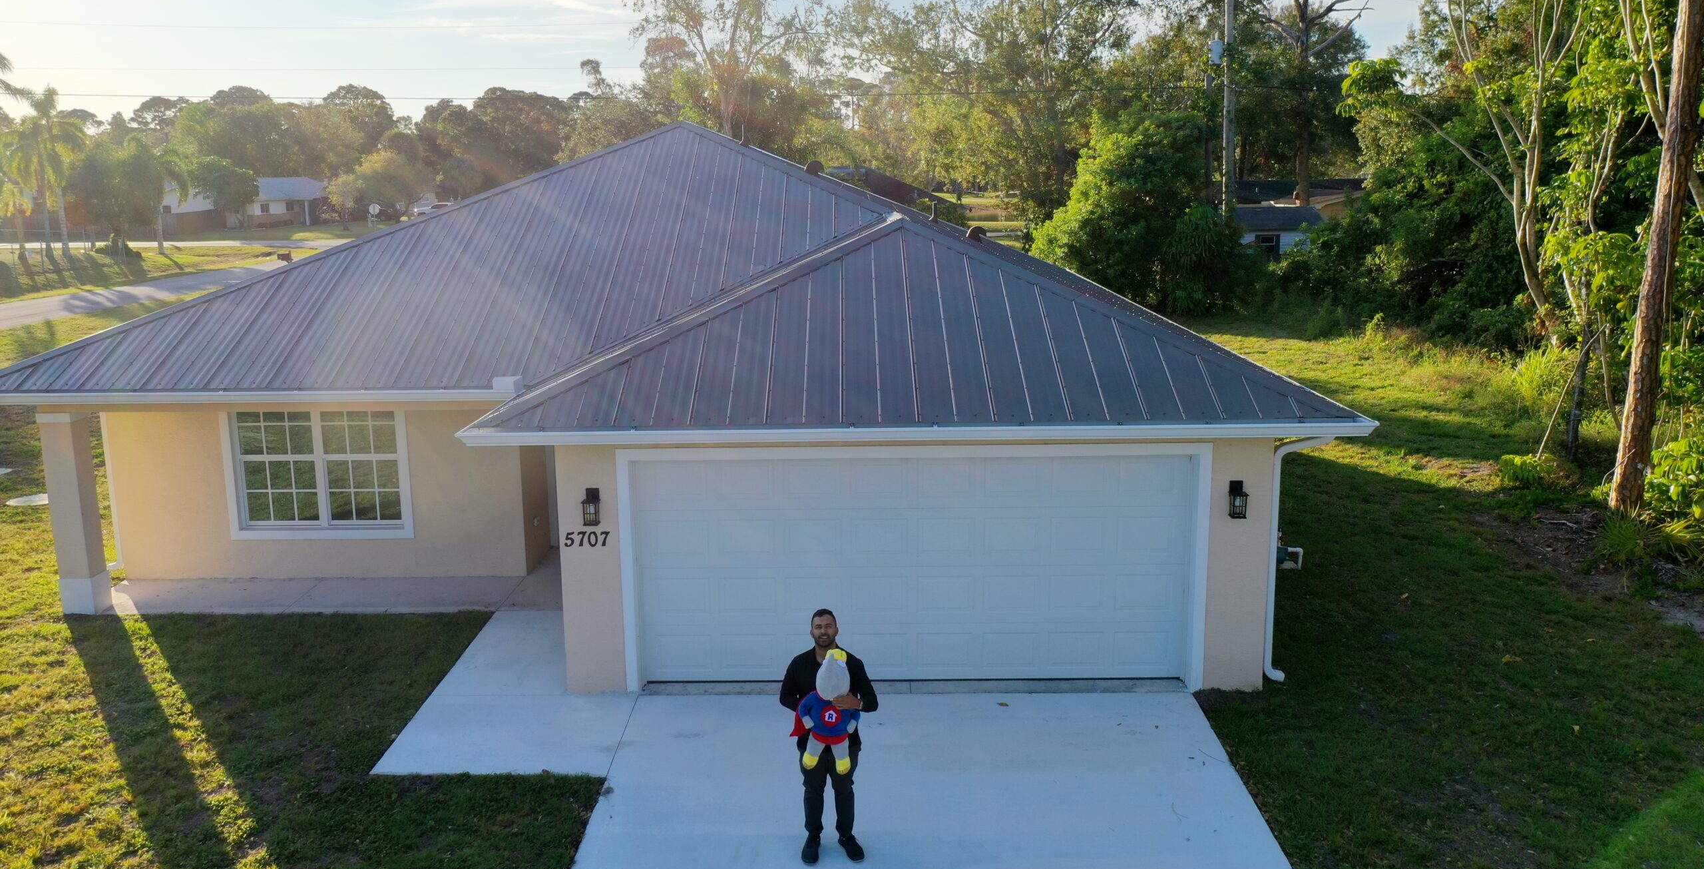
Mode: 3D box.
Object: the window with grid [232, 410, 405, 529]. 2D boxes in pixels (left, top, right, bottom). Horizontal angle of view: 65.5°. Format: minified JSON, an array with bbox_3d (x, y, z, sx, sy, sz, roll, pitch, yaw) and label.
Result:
[{"bbox_3d":[-6.053,0.286,15.091,1.920,1.580,0.110,-1,11,1],"label":"window with grid"}]

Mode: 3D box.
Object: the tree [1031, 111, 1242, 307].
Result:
[{"bbox_3d":[9.565,-7.495,44.578,6.800,6.720,5.500,-1,11,1],"label":"tree"}]

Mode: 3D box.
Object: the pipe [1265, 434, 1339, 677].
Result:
[{"bbox_3d":[3.895,1.100,11.591,0.530,2.220,0.110,-1,11,1],"label":"pipe"}]

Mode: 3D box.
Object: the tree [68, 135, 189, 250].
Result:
[{"bbox_3d":[-46.507,-15.536,86.006,7.486,7.671,7.092,-1,11,1],"label":"tree"}]

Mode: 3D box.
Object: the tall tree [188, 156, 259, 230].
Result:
[{"bbox_3d":[-61.678,-23.600,130.151,6.900,7.100,6.300,-1,11,1],"label":"tall tree"}]

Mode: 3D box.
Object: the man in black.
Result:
[{"bbox_3d":[-0.158,2.009,8.754,0.650,1.750,0.450,-1,11,1],"label":"man in black"}]

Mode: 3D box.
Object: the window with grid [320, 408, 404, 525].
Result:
[{"bbox_3d":[-5.442,0.301,14.548,0.950,1.530,0.120,-1,11,1],"label":"window with grid"}]

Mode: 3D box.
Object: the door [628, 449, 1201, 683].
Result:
[{"bbox_3d":[0.534,1.182,11.538,5.080,2.205,0.200,-1,11,1],"label":"door"}]

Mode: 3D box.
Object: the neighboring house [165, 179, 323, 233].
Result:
[{"bbox_3d":[-55.750,-21.581,125.153,15.108,4.600,9.000,-1,11,1],"label":"neighboring house"}]

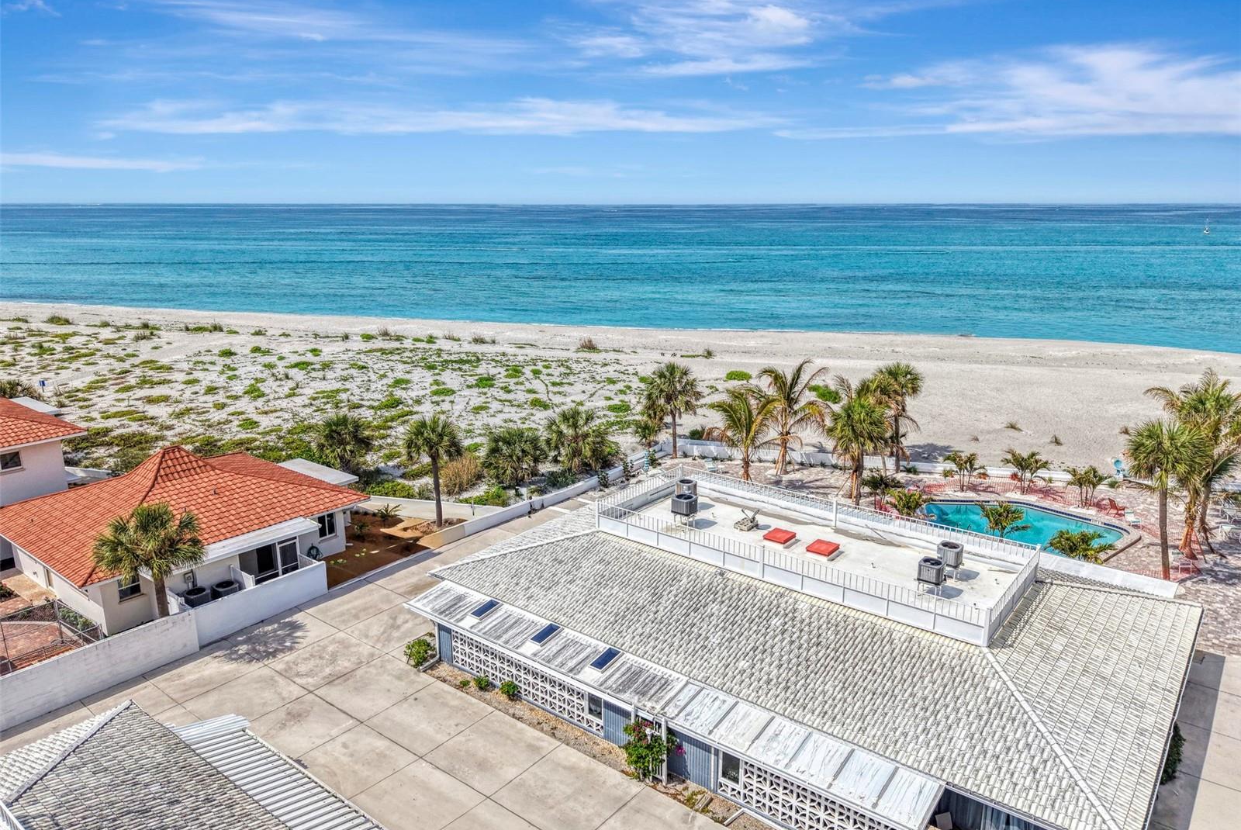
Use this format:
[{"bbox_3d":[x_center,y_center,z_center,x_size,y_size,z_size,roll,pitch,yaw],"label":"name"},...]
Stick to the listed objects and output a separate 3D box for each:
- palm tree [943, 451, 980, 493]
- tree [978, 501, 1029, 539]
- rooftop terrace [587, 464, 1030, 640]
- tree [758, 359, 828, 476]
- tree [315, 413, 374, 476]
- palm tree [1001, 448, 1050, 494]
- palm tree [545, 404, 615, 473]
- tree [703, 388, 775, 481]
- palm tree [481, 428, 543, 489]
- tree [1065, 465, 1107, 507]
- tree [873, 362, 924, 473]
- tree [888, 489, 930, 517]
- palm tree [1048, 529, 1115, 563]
[{"bbox_3d":[20.387,3.389,51.526,2.140,2.580,2.140,0,14,0],"label":"palm tree"},{"bbox_3d":[19.679,5.582,43.875,2.660,2.390,2.580,6,15,25],"label":"tree"},{"bbox_3d":[7.068,4.763,33.422,15.590,1.230,6.280,11,17,37],"label":"rooftop terrace"},{"bbox_3d":[10.813,0.182,54.270,4.430,7.500,4.430,0,14,0],"label":"tree"},{"bbox_3d":[-17.685,2.001,54.732,3.750,4.140,3.640,-5,14,-18],"label":"tree"},{"bbox_3d":[24.032,3.381,51.157,2.820,2.780,2.820,0,14,0],"label":"palm tree"},{"bbox_3d":[-2.651,1.617,55.520,4.740,4.540,4.590,-1,14,-3],"label":"palm tree"},{"bbox_3d":[7.235,1.291,52.918,4.450,5.990,4.450,0,14,0],"label":"tree"},{"bbox_3d":[-6.608,2.364,52.836,3.750,3.350,3.750,0,14,0],"label":"palm tree"},{"bbox_3d":[27.083,4.171,49.715,2.400,2.370,2.330,8,16,29],"label":"tree"},{"bbox_3d":[18.052,0.303,55.144,3.210,7.300,3.110,5,14,18],"label":"tree"},{"bbox_3d":[15.591,5.109,46.126,2.230,2.230,2.160,5,15,19],"label":"tree"},{"bbox_3d":[21.395,6.396,40.041,3.060,2.240,3.060,0,14,0],"label":"palm tree"}]

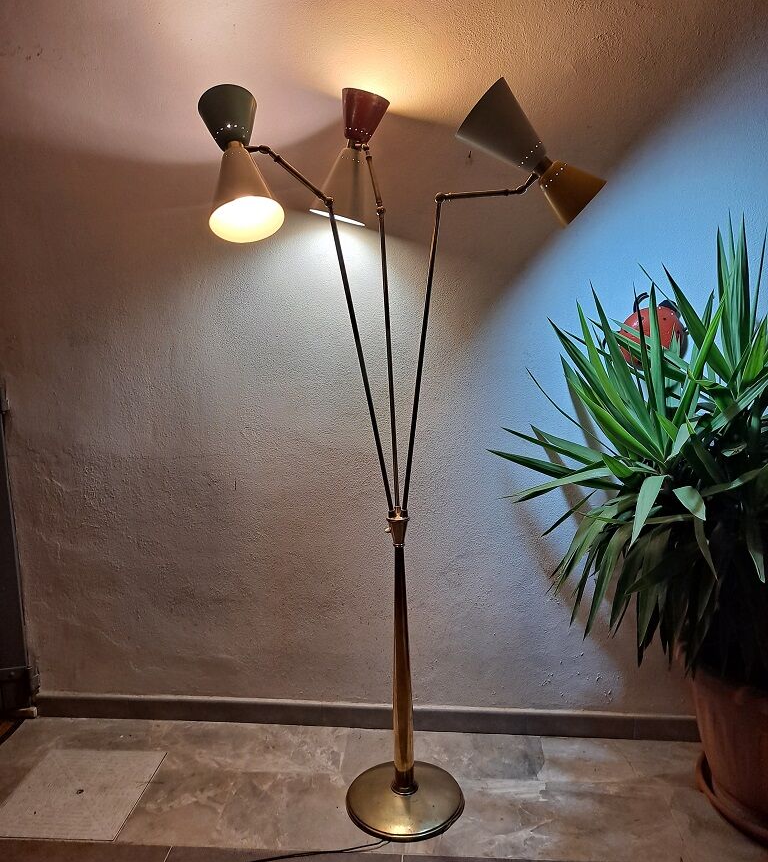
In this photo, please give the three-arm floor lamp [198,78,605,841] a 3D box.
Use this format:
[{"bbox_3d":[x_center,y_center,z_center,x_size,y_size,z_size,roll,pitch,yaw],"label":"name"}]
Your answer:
[{"bbox_3d":[0.049,0.099,1.885,0.895,1.895,0.570,-1,11,0],"label":"three-arm floor lamp"}]

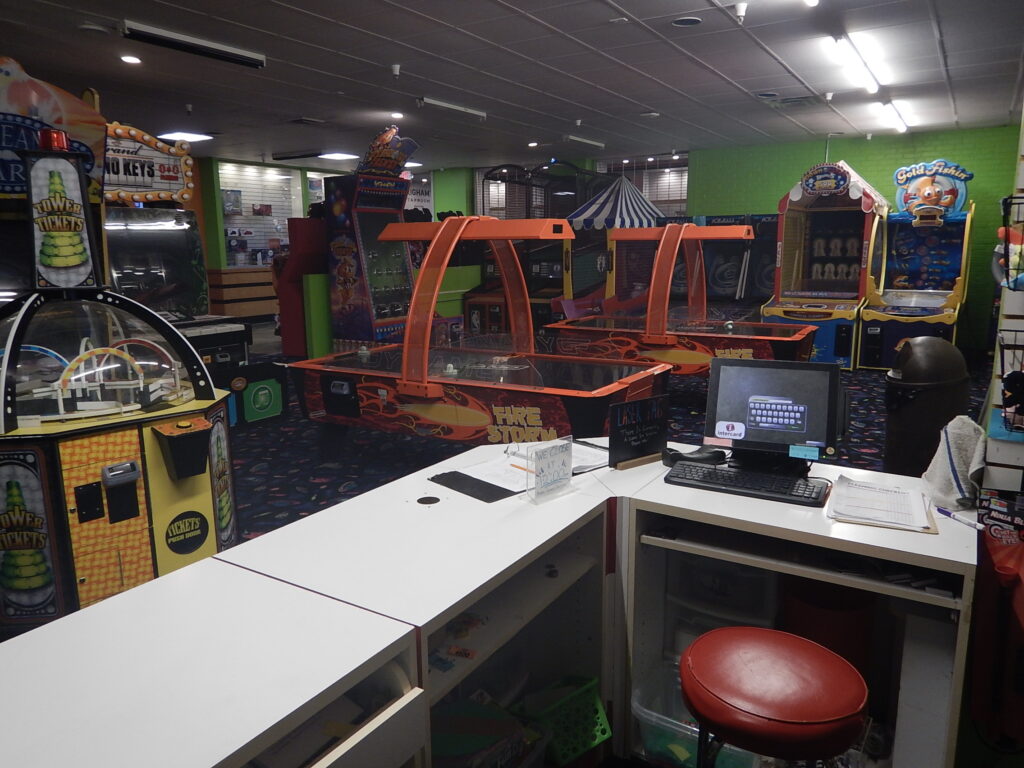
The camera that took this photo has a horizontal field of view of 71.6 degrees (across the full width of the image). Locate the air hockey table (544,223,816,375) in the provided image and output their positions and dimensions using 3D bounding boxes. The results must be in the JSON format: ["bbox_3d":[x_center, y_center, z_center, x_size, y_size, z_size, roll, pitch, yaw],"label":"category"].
[{"bbox_3d":[1.733,-0.744,7.418,2.520,1.840,1.320,6,13,31],"label":"air hockey table"}]

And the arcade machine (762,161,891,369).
[{"bbox_3d":[4.429,-1.728,10.008,1.210,2.750,2.000,6,13,32],"label":"arcade machine"}]

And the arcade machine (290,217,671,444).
[{"bbox_3d":[-0.271,-0.271,5.114,2.520,1.830,1.320,6,13,31],"label":"arcade machine"}]

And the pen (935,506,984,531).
[{"bbox_3d":[1.191,0.358,1.884,0.012,0.012,0.132,-6,13,-25],"label":"pen"}]

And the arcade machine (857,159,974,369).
[{"bbox_3d":[5.158,-1.514,9.020,1.020,2.540,1.500,7,13,32],"label":"arcade machine"}]

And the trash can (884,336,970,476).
[{"bbox_3d":[2.766,0.172,4.752,0.490,0.970,0.490,3,12,17],"label":"trash can"}]

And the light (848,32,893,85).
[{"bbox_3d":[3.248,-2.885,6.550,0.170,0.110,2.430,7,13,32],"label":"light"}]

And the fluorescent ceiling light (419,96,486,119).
[{"bbox_3d":[-0.689,-3.209,8.325,0.110,0.100,1.210,7,13,32],"label":"fluorescent ceiling light"}]

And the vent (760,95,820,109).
[{"bbox_3d":[3.292,-3.276,8.291,0.600,0.060,0.550,6,13,32],"label":"vent"}]

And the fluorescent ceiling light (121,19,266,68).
[{"bbox_3d":[-2.465,-2.627,5.545,0.120,0.110,1.210,7,13,32],"label":"fluorescent ceiling light"}]

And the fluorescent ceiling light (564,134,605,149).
[{"bbox_3d":[1.141,-3.721,10.992,0.130,0.100,1.260,6,13,32],"label":"fluorescent ceiling light"}]

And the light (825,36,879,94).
[{"bbox_3d":[3.190,-2.866,6.434,0.200,0.110,2.360,6,13,32],"label":"light"}]

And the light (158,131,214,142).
[{"bbox_3d":[-4.893,-3.678,10.631,0.600,0.060,0.590,7,13,32],"label":"light"}]

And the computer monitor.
[{"bbox_3d":[0.792,0.101,2.160,0.380,0.355,0.240,3,11,19],"label":"computer monitor"}]

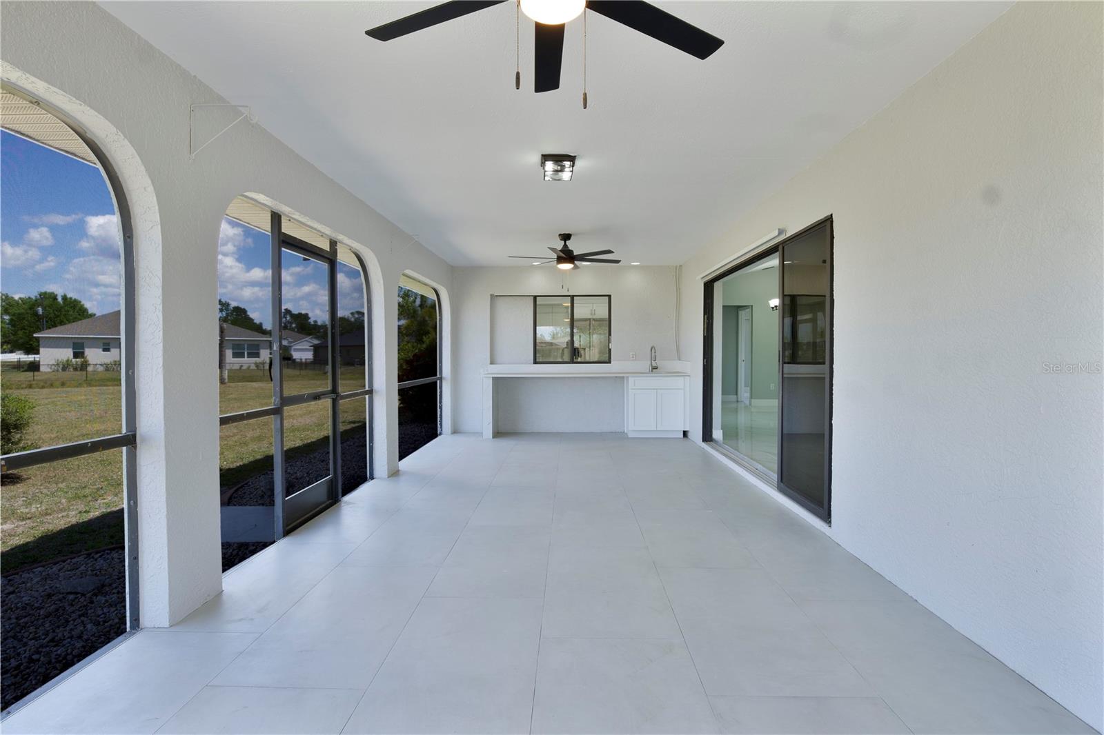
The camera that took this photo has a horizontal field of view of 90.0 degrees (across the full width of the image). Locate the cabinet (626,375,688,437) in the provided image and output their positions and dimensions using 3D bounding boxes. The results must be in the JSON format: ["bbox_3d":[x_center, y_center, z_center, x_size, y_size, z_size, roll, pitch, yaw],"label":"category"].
[{"bbox_3d":[1.529,0.562,8.122,0.830,0.890,0.590,0,2,2],"label":"cabinet"}]

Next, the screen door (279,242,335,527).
[{"bbox_3d":[-1.798,0.115,4.137,0.045,1.980,0.870,0,2,2],"label":"screen door"}]

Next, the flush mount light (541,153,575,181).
[{"bbox_3d":[0.051,-1.377,3.842,0.240,0.115,0.240,0,2,2],"label":"flush mount light"}]

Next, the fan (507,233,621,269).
[{"bbox_3d":[0.152,-1.296,6.225,1.310,0.400,1.310,0,2,2],"label":"fan"}]

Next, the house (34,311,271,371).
[{"bbox_3d":[-34.900,-2.600,50.900,16.000,5.300,13.000,-1,2,-28],"label":"house"}]

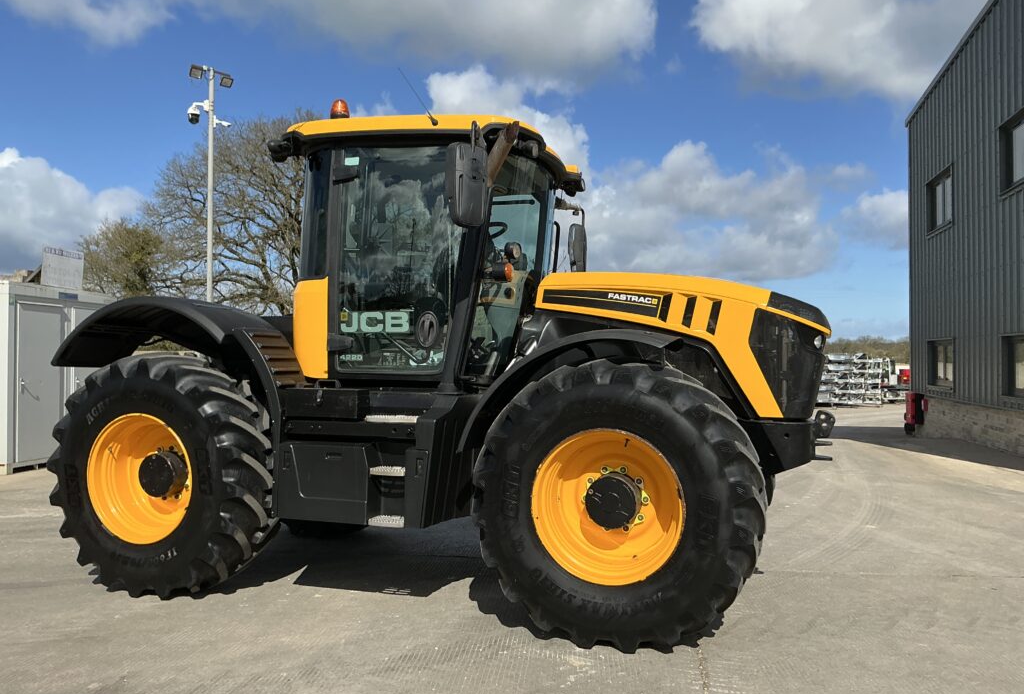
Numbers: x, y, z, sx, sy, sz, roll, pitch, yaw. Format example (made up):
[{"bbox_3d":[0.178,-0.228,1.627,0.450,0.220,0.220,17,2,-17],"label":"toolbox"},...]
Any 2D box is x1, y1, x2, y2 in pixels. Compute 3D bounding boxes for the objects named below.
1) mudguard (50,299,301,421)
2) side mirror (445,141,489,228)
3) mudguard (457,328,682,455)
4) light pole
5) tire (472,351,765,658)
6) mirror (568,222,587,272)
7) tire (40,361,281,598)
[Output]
[{"bbox_3d":[-2.160,0.068,5.468,1.727,0.768,0.576,0,-1,17],"label":"mudguard"},{"bbox_3d":[-0.244,-0.868,4.434,0.111,0.429,0.222,-1,-1,40],"label":"side mirror"},{"bbox_3d":[0.356,0.273,4.764,1.323,0.742,0.505,0,-1,19],"label":"mudguard"},{"bbox_3d":[-6.291,-2.055,17.229,1.000,7.713,0.600,1,-1,-30],"label":"light pole"},{"bbox_3d":[0.572,0.840,4.564,1.576,1.560,0.596,0,-1,19],"label":"tire"},{"bbox_3d":[0.553,-0.820,6.999,0.111,0.429,0.222,0,-1,-5],"label":"mirror"},{"bbox_3d":[-2.244,0.815,5.406,1.586,1.565,0.596,0,-1,17],"label":"tire"}]

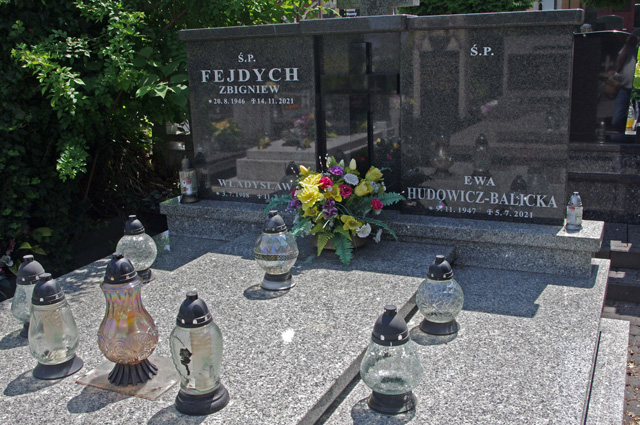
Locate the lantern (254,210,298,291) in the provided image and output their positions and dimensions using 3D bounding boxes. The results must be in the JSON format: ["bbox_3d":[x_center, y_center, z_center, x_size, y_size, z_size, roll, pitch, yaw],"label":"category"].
[{"bbox_3d":[-0.171,0.142,2.509,0.175,0.297,0.175,-2,14,1],"label":"lantern"}]

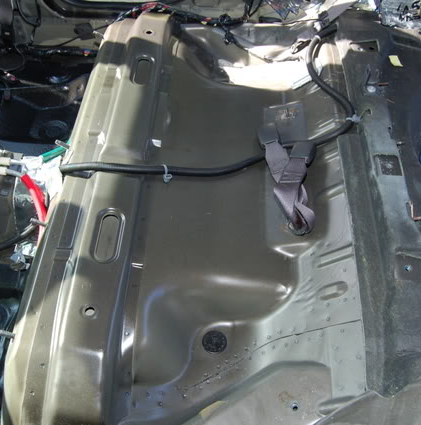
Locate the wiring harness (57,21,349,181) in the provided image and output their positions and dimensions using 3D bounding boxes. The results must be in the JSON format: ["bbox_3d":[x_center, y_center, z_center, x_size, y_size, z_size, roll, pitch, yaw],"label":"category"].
[{"bbox_3d":[0.011,-0.283,1.218,0.698,0.139,0.494,3,57,2],"label":"wiring harness"}]

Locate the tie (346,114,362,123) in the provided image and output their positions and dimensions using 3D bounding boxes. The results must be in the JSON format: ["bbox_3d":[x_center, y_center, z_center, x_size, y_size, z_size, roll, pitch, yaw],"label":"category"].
[{"bbox_3d":[0.346,-0.228,1.161,0.036,0.026,0.010,3,57,2],"label":"tie"}]

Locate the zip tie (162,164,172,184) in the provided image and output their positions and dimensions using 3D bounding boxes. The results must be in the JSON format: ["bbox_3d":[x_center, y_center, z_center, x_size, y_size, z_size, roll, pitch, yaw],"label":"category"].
[{"bbox_3d":[-0.107,-0.093,1.167,0.020,0.027,0.036,3,57,2],"label":"zip tie"}]

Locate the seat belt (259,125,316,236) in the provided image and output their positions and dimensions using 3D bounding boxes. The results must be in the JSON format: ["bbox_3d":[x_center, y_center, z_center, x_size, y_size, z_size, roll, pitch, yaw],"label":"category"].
[{"bbox_3d":[0.185,-0.096,1.151,0.131,0.055,0.311,3,57,2],"label":"seat belt"}]

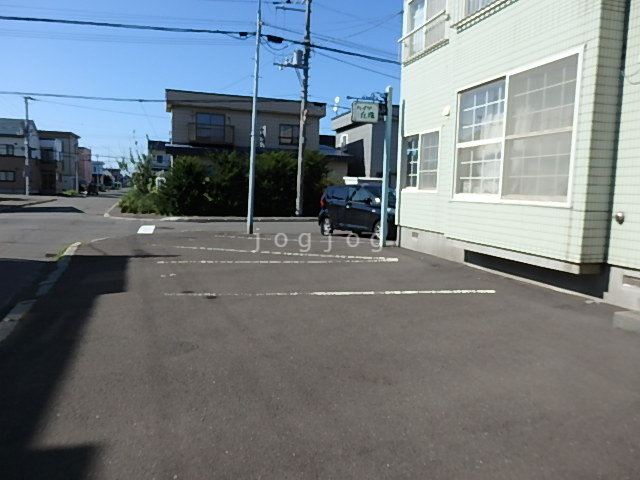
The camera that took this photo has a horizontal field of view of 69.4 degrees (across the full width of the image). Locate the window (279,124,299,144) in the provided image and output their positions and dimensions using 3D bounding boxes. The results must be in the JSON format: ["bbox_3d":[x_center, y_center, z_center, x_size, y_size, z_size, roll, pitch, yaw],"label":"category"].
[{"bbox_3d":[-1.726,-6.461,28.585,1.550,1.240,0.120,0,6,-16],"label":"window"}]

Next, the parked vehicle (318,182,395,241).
[{"bbox_3d":[1.557,-0.906,14.055,1.480,1.600,3.400,-3,7,-36],"label":"parked vehicle"}]

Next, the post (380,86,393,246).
[{"bbox_3d":[1.625,-1.744,11.183,0.120,3.830,0.120,0,6,-17],"label":"post"}]

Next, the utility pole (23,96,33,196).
[{"bbox_3d":[-29.744,-9.508,47.000,0.450,10.100,0.450,0,6,-16],"label":"utility pole"}]

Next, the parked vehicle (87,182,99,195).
[{"bbox_3d":[-29.985,-6.770,61.000,1.600,1.600,3.700,0,6,-16],"label":"parked vehicle"}]

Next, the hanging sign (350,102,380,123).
[{"bbox_3d":[1.090,-3.069,11.193,0.640,0.480,0.140,0,6,-16],"label":"hanging sign"}]

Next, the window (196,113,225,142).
[{"bbox_3d":[-6.415,-6.563,27.208,1.640,1.780,0.120,0,6,-16],"label":"window"}]

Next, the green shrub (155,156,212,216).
[{"bbox_3d":[-6.822,-2.649,23.100,2.800,2.900,2.300,0,6,-16],"label":"green shrub"}]

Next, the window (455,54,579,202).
[{"bbox_3d":[2.894,-1.579,7.234,0.120,1.950,2.750,0,6,-16],"label":"window"}]

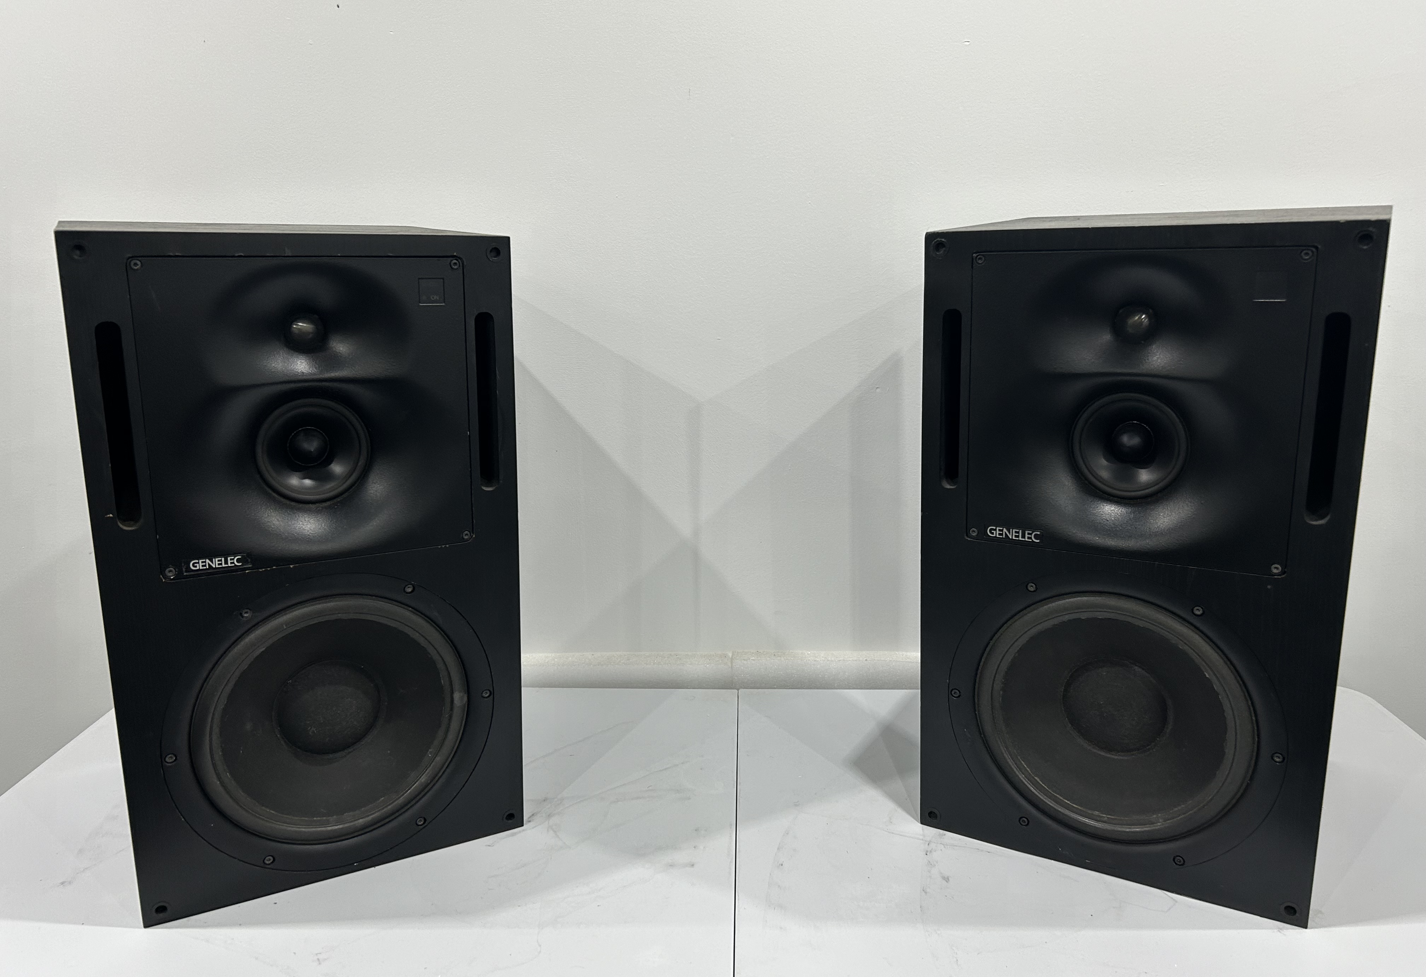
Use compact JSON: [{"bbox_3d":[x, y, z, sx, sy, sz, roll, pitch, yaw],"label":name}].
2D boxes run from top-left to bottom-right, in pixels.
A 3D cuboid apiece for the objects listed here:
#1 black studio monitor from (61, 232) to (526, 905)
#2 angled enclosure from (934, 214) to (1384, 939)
[{"bbox_3d":[-0.483,0.048,1.244,0.400,0.680,0.380,-7,17,-29],"label":"black studio monitor"},{"bbox_3d":[0.500,0.041,1.227,0.400,0.680,0.380,7,18,31],"label":"angled enclosure"}]

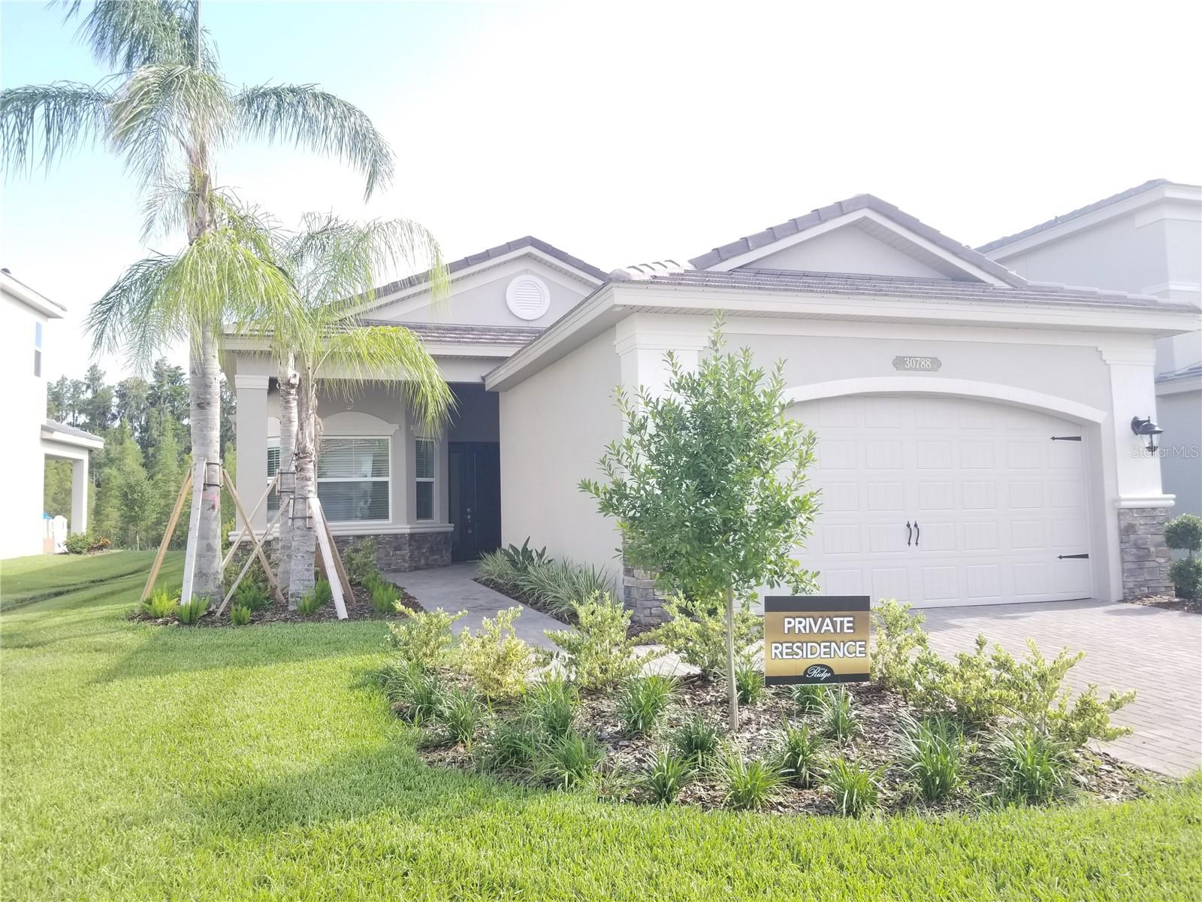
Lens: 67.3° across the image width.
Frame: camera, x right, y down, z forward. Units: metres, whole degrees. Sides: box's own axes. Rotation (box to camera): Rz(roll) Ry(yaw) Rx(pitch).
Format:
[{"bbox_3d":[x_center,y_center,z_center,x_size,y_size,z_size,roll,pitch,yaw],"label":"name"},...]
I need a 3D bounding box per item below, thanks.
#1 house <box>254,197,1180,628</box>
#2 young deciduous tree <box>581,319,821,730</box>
[{"bbox_3d":[-0.912,-0.862,16.781,11.050,6.000,17.000,0,-3,-18],"label":"house"},{"bbox_3d":[0.605,0.432,5.360,1.420,2.440,1.380,-1,-3,0],"label":"young deciduous tree"}]

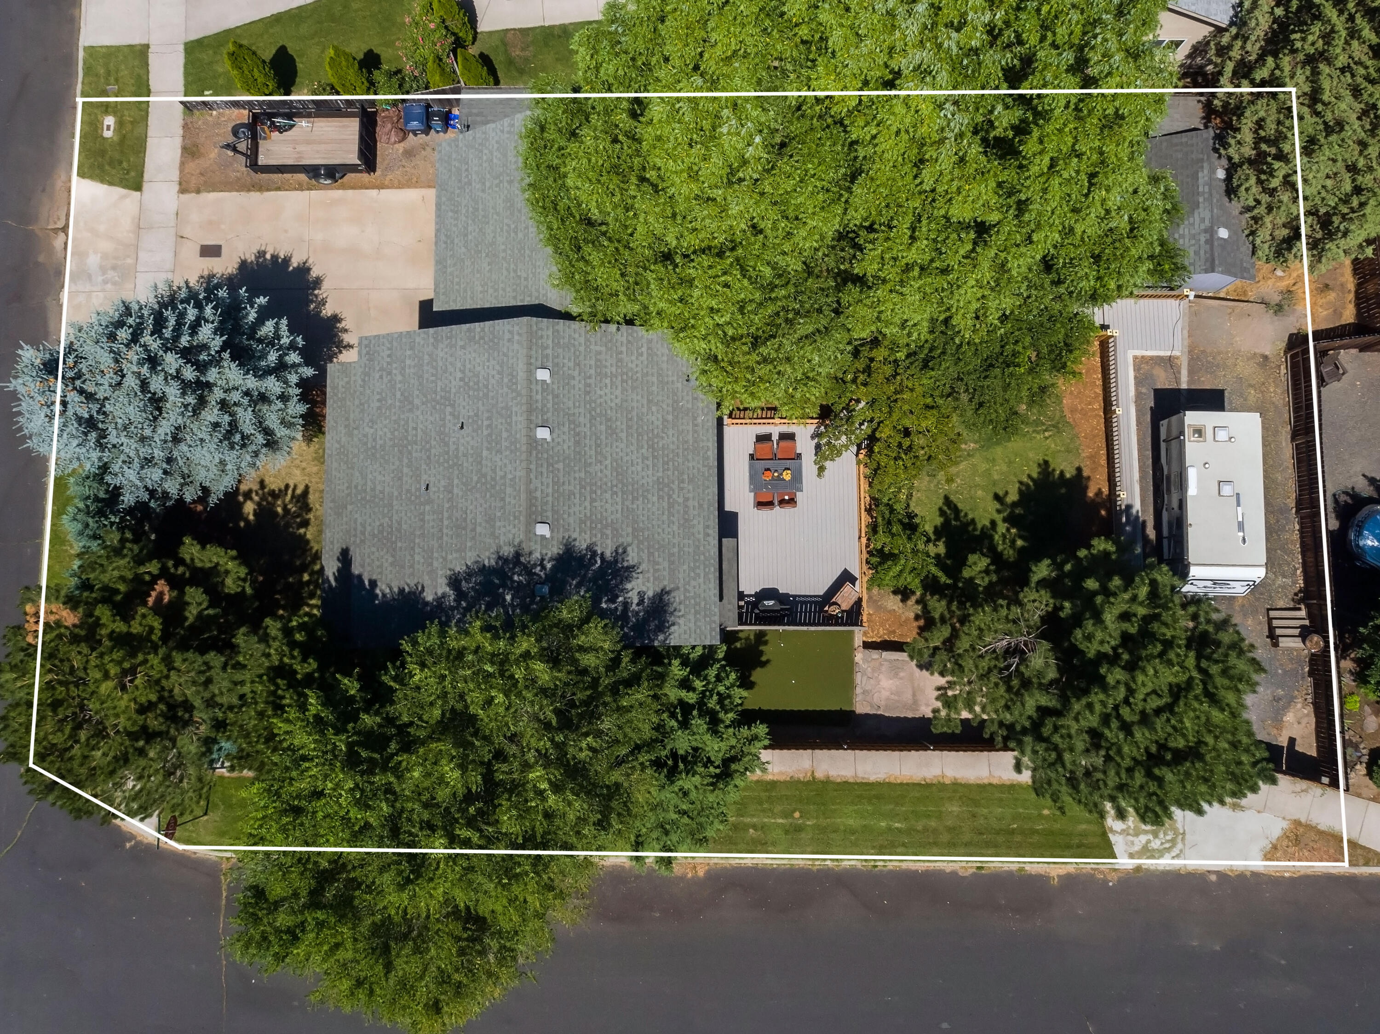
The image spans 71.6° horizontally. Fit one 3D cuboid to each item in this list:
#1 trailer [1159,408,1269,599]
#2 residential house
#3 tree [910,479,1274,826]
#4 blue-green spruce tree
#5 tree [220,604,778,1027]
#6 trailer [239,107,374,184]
[{"bbox_3d":[15.853,-0.190,29.448,2.300,2.750,5.800,1,86,2],"label":"trailer"},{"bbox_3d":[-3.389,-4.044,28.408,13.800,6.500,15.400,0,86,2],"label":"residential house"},{"bbox_3d":[10.379,4.216,25.423,7.700,10.500,7.700,0,86,2],"label":"tree"},{"bbox_3d":[-15.427,-3.575,27.231,8.200,9.500,8.200,0,86,2],"label":"blue-green spruce tree"},{"bbox_3d":[-5.110,7.285,25.424,12.200,11.000,10.600,0,86,2],"label":"tree"},{"bbox_3d":[-12.928,-12.479,31.705,4.850,1.650,2.350,0,86,2],"label":"trailer"}]

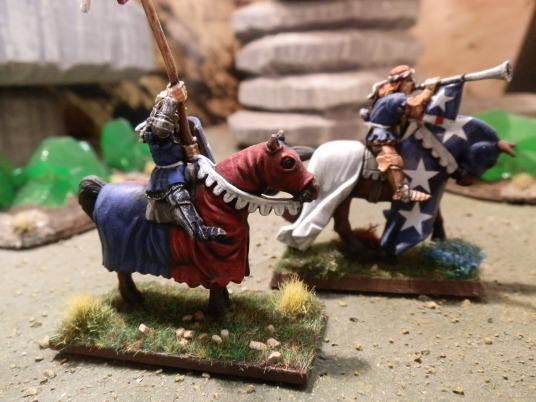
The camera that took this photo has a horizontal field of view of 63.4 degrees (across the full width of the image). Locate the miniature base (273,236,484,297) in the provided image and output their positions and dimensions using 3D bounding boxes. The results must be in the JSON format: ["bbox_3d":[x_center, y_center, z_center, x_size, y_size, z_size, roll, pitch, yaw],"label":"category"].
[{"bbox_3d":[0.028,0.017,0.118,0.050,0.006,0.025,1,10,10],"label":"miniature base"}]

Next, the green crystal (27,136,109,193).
[{"bbox_3d":[-0.103,-0.018,0.222,0.042,0.028,0.028,-4,11,-17],"label":"green crystal"}]

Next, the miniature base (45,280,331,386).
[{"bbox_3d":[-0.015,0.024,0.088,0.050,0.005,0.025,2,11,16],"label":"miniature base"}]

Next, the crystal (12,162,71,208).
[{"bbox_3d":[-0.104,-0.007,0.200,0.026,0.020,0.020,-4,11,-17],"label":"crystal"}]

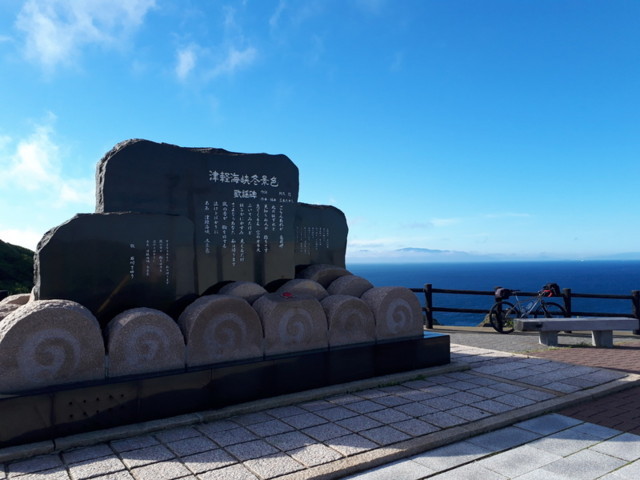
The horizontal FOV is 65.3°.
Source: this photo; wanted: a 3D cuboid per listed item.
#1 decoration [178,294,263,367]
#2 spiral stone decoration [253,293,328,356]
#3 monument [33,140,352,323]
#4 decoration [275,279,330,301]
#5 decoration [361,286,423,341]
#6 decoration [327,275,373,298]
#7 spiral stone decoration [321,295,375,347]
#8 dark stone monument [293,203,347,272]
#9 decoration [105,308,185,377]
[{"bbox_3d":[-1.180,1.066,5.968,0.940,0.770,0.440,1,-3,-34],"label":"decoration"},{"bbox_3d":[-0.381,1.100,6.553,0.980,0.730,0.450,1,-3,-34],"label":"spiral stone decoration"},{"bbox_3d":[-1.307,0.110,6.991,4.740,2.630,1.220,1,-3,-34],"label":"monument"},{"bbox_3d":[-0.295,0.903,7.132,0.800,0.730,0.400,1,-3,-34],"label":"decoration"},{"bbox_3d":[1.076,1.094,7.586,0.810,0.790,0.470,1,-3,-34],"label":"decoration"},{"bbox_3d":[0.398,0.909,7.606,0.820,0.740,0.420,1,-3,-34],"label":"decoration"},{"bbox_3d":[0.384,1.123,7.117,0.820,0.710,0.440,1,-3,-34],"label":"spiral stone decoration"},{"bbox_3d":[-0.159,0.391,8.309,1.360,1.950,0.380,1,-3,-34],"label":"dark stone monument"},{"bbox_3d":[-1.918,1.089,5.451,0.820,0.700,0.420,1,-3,-34],"label":"decoration"}]

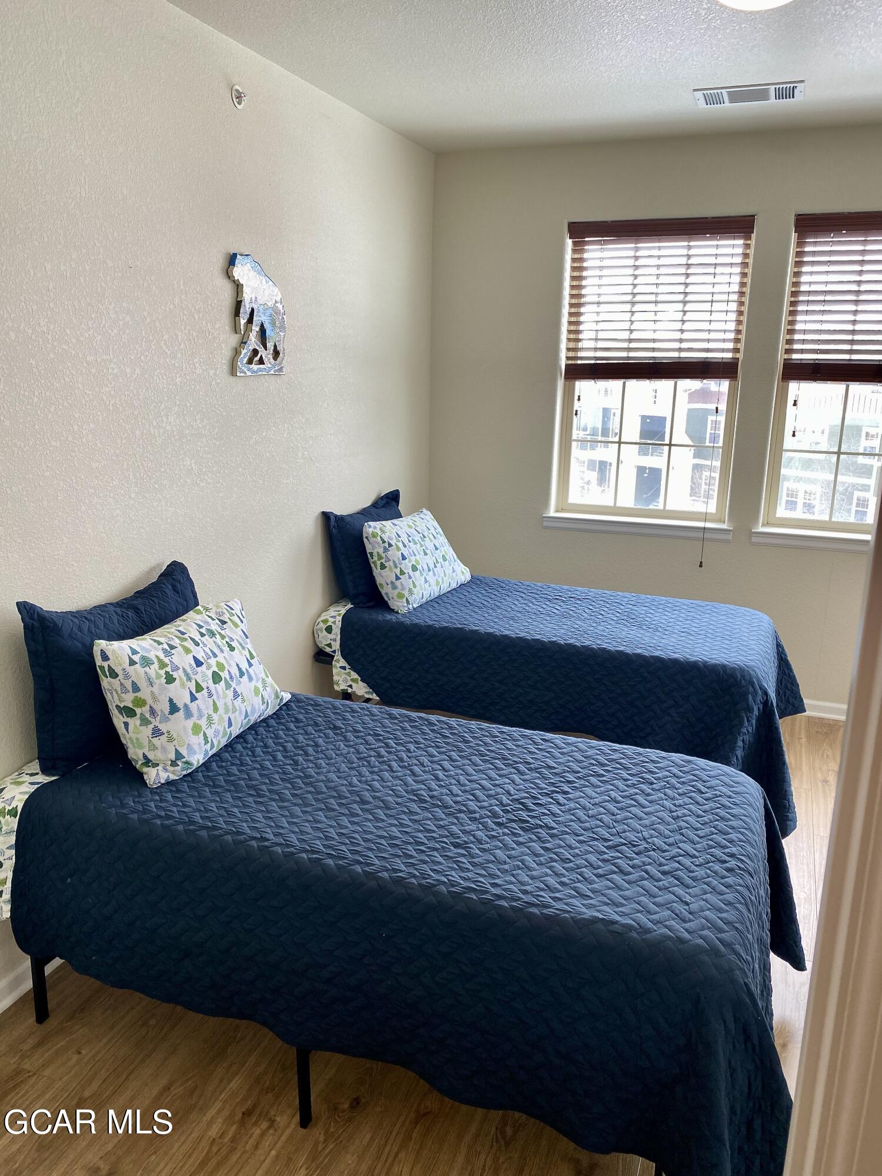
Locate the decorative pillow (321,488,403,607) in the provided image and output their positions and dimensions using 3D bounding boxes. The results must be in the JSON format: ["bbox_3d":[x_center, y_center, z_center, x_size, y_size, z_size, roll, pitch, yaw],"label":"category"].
[{"bbox_3d":[-0.296,-0.206,4.240,0.140,0.450,0.680,-7,10,28],"label":"decorative pillow"}]

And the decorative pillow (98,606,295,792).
[{"bbox_3d":[-0.704,0.260,2.597,0.160,0.410,0.640,-22,3,28],"label":"decorative pillow"}]

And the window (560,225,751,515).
[{"bbox_3d":[1.077,-1.109,4.596,0.919,1.501,0.100,7,16,20],"label":"window"}]

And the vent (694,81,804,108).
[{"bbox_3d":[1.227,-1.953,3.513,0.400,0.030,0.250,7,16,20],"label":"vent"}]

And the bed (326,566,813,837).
[{"bbox_3d":[0.616,0.408,3.966,1.886,0.627,1.036,7,16,20],"label":"bed"}]

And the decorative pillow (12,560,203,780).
[{"bbox_3d":[-0.937,0.201,2.627,0.150,0.460,0.670,-1,13,25],"label":"decorative pillow"}]

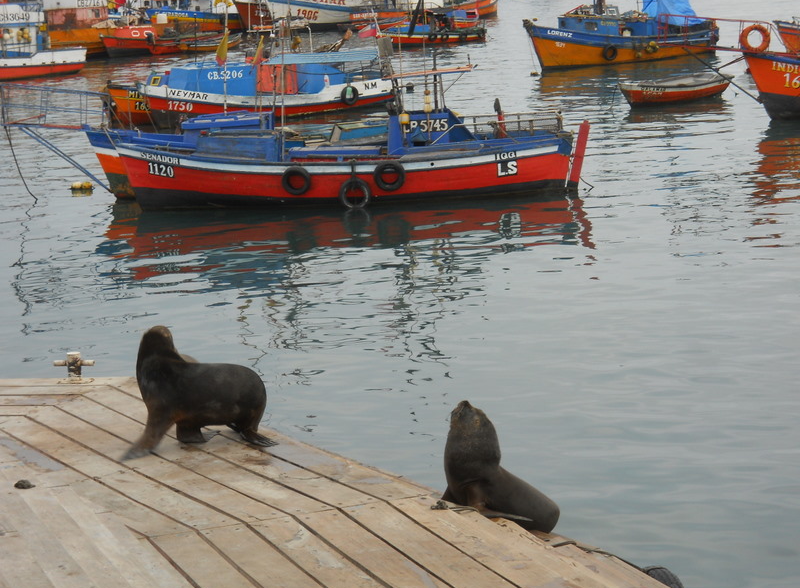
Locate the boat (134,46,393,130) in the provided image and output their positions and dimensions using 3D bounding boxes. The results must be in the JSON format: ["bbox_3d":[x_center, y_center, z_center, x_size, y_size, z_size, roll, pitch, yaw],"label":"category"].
[{"bbox_3d":[-3.822,-6.148,66.682,8.800,1.800,2.600,-11,13,-40],"label":"boat"}]

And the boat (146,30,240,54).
[{"bbox_3d":[-9.296,-11.174,100.478,4.600,0.900,1.500,-7,11,-27],"label":"boat"}]

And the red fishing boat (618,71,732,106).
[{"bbox_3d":[7.898,-5.939,65.485,4.200,0.780,1.550,-10,12,-37],"label":"red fishing boat"}]

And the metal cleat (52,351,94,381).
[{"bbox_3d":[-3.697,0.830,25.671,0.430,0.320,0.320,-3,10,0],"label":"metal cleat"}]

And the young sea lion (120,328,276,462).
[{"bbox_3d":[-1.932,0.917,22.098,1.380,1.190,0.650,-3,10,-5],"label":"young sea lion"}]

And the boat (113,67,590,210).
[{"bbox_3d":[-0.994,-3.269,46.398,9.600,2.650,2.600,-3,10,0],"label":"boat"}]

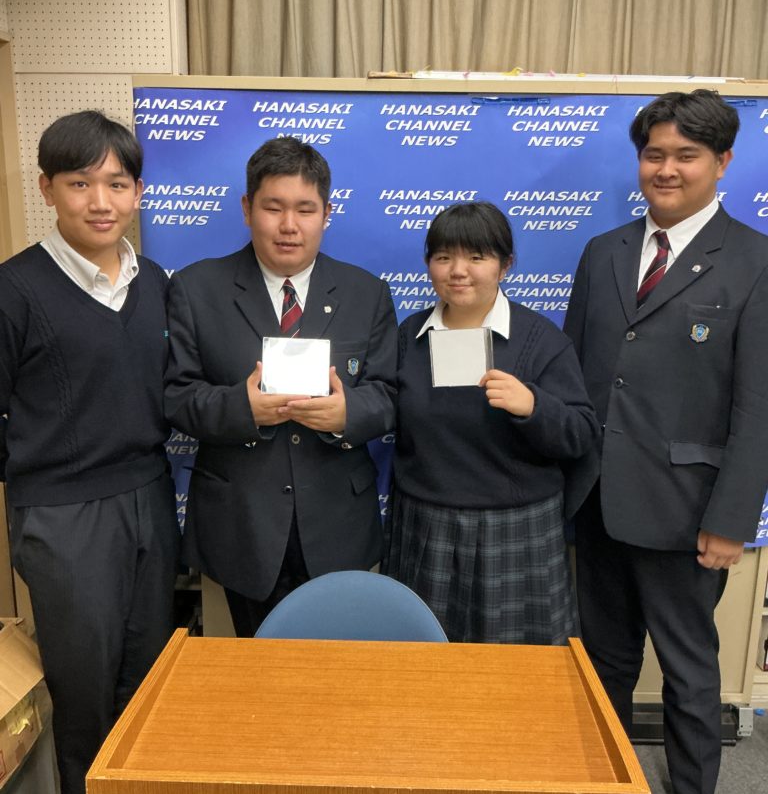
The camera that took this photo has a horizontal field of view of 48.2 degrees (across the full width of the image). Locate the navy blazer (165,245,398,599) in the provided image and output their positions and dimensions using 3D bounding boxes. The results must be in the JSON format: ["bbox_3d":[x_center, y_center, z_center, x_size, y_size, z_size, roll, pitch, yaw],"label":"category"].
[{"bbox_3d":[-0.226,0.053,1.942,0.520,0.780,0.360,0,13,-6],"label":"navy blazer"}]

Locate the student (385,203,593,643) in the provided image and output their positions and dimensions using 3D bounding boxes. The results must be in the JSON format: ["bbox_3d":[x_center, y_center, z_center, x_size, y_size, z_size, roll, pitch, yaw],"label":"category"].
[{"bbox_3d":[0.235,0.313,2.030,0.490,1.510,0.360,4,13,12],"label":"student"}]

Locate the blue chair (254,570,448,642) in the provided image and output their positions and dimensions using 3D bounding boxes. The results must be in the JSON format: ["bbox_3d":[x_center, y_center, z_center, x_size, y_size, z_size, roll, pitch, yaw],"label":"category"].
[{"bbox_3d":[-0.073,0.773,1.655,0.480,0.770,0.520,2,13,5],"label":"blue chair"}]

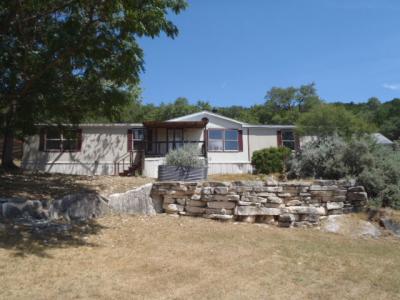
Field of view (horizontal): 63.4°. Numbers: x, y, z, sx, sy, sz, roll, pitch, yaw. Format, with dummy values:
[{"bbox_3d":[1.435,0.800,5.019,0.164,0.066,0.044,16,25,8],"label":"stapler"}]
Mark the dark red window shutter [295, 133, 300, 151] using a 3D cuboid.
[{"bbox_3d":[6.209,-0.529,20.600,0.300,1.330,0.050,0,-4,-5],"label":"dark red window shutter"}]

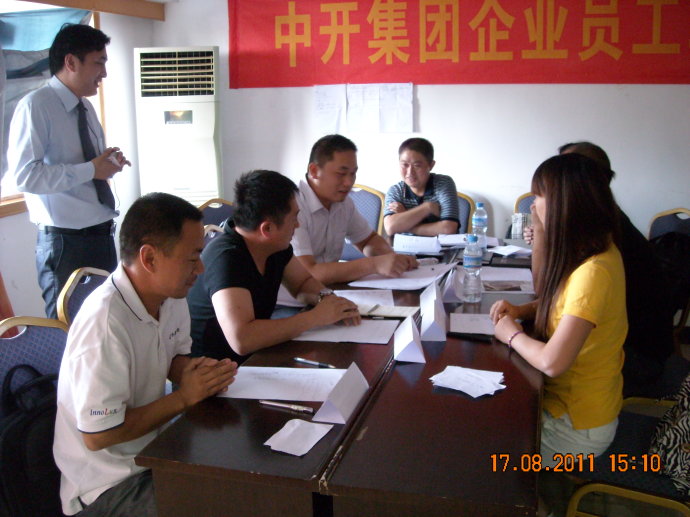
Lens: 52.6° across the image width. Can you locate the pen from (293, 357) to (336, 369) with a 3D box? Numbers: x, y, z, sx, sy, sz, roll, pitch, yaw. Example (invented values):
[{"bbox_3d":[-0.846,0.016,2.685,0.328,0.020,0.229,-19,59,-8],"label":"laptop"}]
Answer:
[{"bbox_3d":[-0.085,0.289,1.922,0.142,0.011,0.012,6,15,32],"label":"pen"}]

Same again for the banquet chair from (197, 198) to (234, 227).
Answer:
[{"bbox_3d":[-0.468,0.164,3.678,0.560,0.930,0.440,8,16,33],"label":"banquet chair"}]

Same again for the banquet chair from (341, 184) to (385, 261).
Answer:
[{"bbox_3d":[0.017,0.085,4.113,0.440,0.940,0.560,0,13,7],"label":"banquet chair"}]

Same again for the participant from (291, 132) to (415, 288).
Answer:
[{"bbox_3d":[-0.021,0.151,2.896,0.680,1.310,0.540,6,16,27],"label":"participant"}]

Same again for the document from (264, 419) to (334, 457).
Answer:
[{"bbox_3d":[-0.106,0.386,1.543,0.102,0.010,0.147,6,16,26],"label":"document"}]

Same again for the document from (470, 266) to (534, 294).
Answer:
[{"bbox_3d":[0.609,0.080,2.796,0.275,0.008,0.400,2,13,16],"label":"document"}]

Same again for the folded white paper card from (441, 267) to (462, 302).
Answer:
[{"bbox_3d":[0.404,0.100,2.552,0.076,0.064,0.220,2,14,12],"label":"folded white paper card"}]

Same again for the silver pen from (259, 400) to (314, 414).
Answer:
[{"bbox_3d":[-0.141,0.354,1.671,0.142,0.012,0.012,4,15,20],"label":"silver pen"}]

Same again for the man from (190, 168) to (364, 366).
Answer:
[{"bbox_3d":[-0.213,0.338,2.275,0.640,1.250,0.520,4,14,25],"label":"man"}]

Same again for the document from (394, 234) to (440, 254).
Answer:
[{"bbox_3d":[0.341,-0.070,3.424,0.230,0.035,0.290,-1,12,0],"label":"document"}]

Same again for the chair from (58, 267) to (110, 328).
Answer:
[{"bbox_3d":[-0.594,0.484,2.374,0.530,0.930,0.440,2,14,11],"label":"chair"}]

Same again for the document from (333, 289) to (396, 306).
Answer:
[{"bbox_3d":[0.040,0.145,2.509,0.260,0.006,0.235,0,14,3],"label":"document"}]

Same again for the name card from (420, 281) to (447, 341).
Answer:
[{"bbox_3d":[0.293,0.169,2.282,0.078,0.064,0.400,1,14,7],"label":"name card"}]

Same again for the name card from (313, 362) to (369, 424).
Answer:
[{"bbox_3d":[-0.006,0.320,1.691,0.079,0.064,0.210,4,15,17],"label":"name card"}]

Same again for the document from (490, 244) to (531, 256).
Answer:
[{"bbox_3d":[0.771,-0.034,3.189,0.260,0.025,0.220,3,14,16],"label":"document"}]

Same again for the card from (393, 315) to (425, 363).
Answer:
[{"bbox_3d":[0.193,0.232,2.028,0.092,0.064,0.217,0,13,7],"label":"card"}]

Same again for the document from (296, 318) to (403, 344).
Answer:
[{"bbox_3d":[0.002,0.220,2.179,0.300,0.008,0.215,1,13,8],"label":"document"}]

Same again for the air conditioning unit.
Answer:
[{"bbox_3d":[-1.081,-0.490,4.802,0.520,1.819,0.320,-2,12,-3],"label":"air conditioning unit"}]

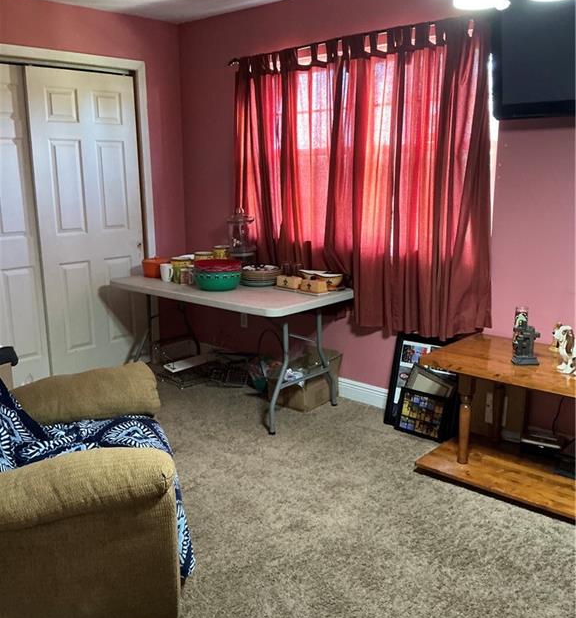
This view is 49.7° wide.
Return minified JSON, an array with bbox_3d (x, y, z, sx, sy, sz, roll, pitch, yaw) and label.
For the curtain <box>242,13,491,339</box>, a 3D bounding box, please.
[{"bbox_3d":[0.348,-0.703,3.617,1.780,1.630,0.150,11,18,41],"label":"curtain"}]

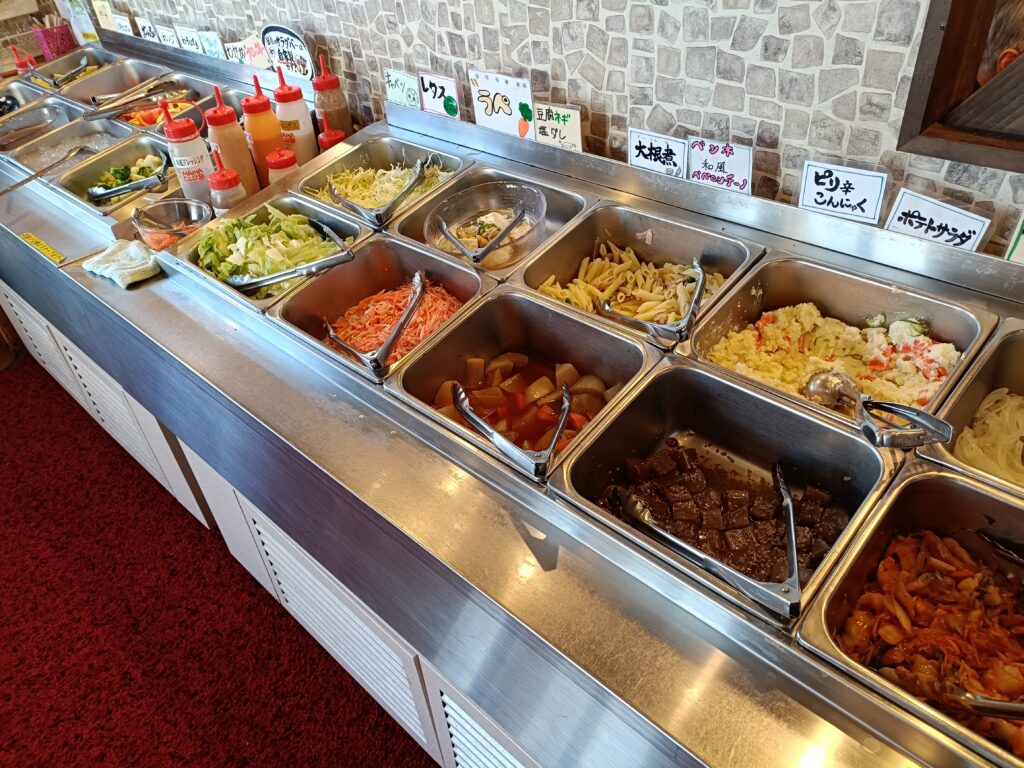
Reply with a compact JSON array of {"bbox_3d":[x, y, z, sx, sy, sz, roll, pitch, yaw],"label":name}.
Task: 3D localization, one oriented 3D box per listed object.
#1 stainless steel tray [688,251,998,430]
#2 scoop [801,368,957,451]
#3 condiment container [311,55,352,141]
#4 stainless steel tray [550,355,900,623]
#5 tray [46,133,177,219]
[{"bbox_3d":[0.444,-0.030,1.048,0.325,0.102,0.265,27,58,35],"label":"stainless steel tray"},{"bbox_3d":[0.445,0.035,0.903,0.062,0.046,0.187,-36,33,-20],"label":"scoop"},{"bbox_3d":[-0.456,-0.684,1.888,0.086,0.288,0.086,-12,38,-9],"label":"condiment container"},{"bbox_3d":[0.261,0.138,0.916,0.325,0.100,0.265,28,59,35],"label":"stainless steel tray"},{"bbox_3d":[-0.955,-0.500,1.873,0.327,0.100,0.266,28,58,35],"label":"tray"}]

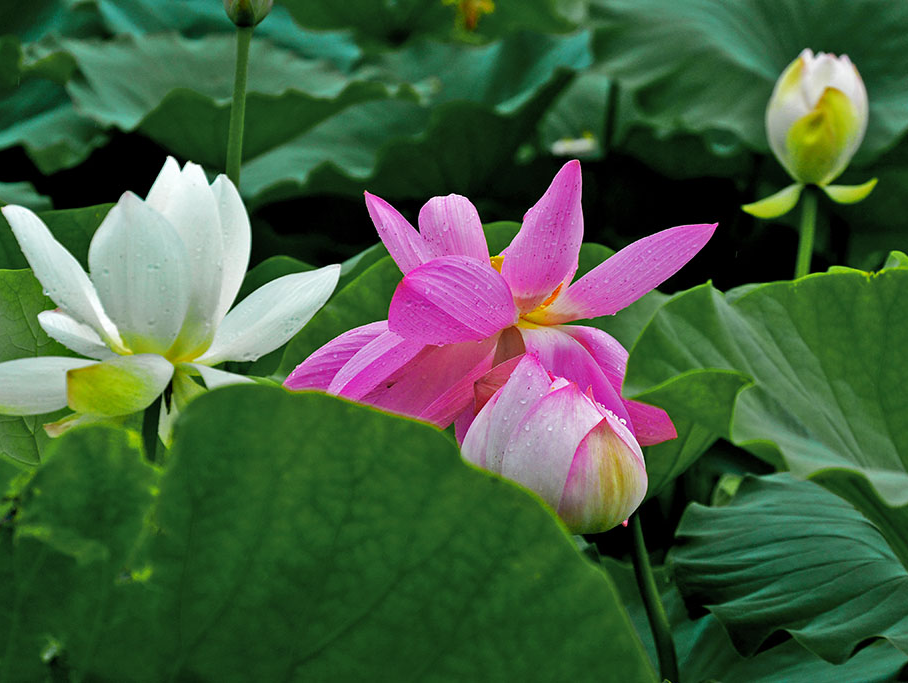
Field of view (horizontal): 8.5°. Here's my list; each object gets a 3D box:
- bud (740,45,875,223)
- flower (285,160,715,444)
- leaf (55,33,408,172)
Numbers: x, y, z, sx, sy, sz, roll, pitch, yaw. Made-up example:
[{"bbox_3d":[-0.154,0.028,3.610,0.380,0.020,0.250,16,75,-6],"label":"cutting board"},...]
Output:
[{"bbox_3d":[0.260,-0.152,4.500,0.098,0.120,0.085,0,10,0],"label":"bud"},{"bbox_3d":[0.026,-0.021,3.450,0.240,0.150,0.210,0,10,0],"label":"flower"},{"bbox_3d":[-0.202,-0.217,5.600,0.320,0.100,0.300,0,10,0],"label":"leaf"}]

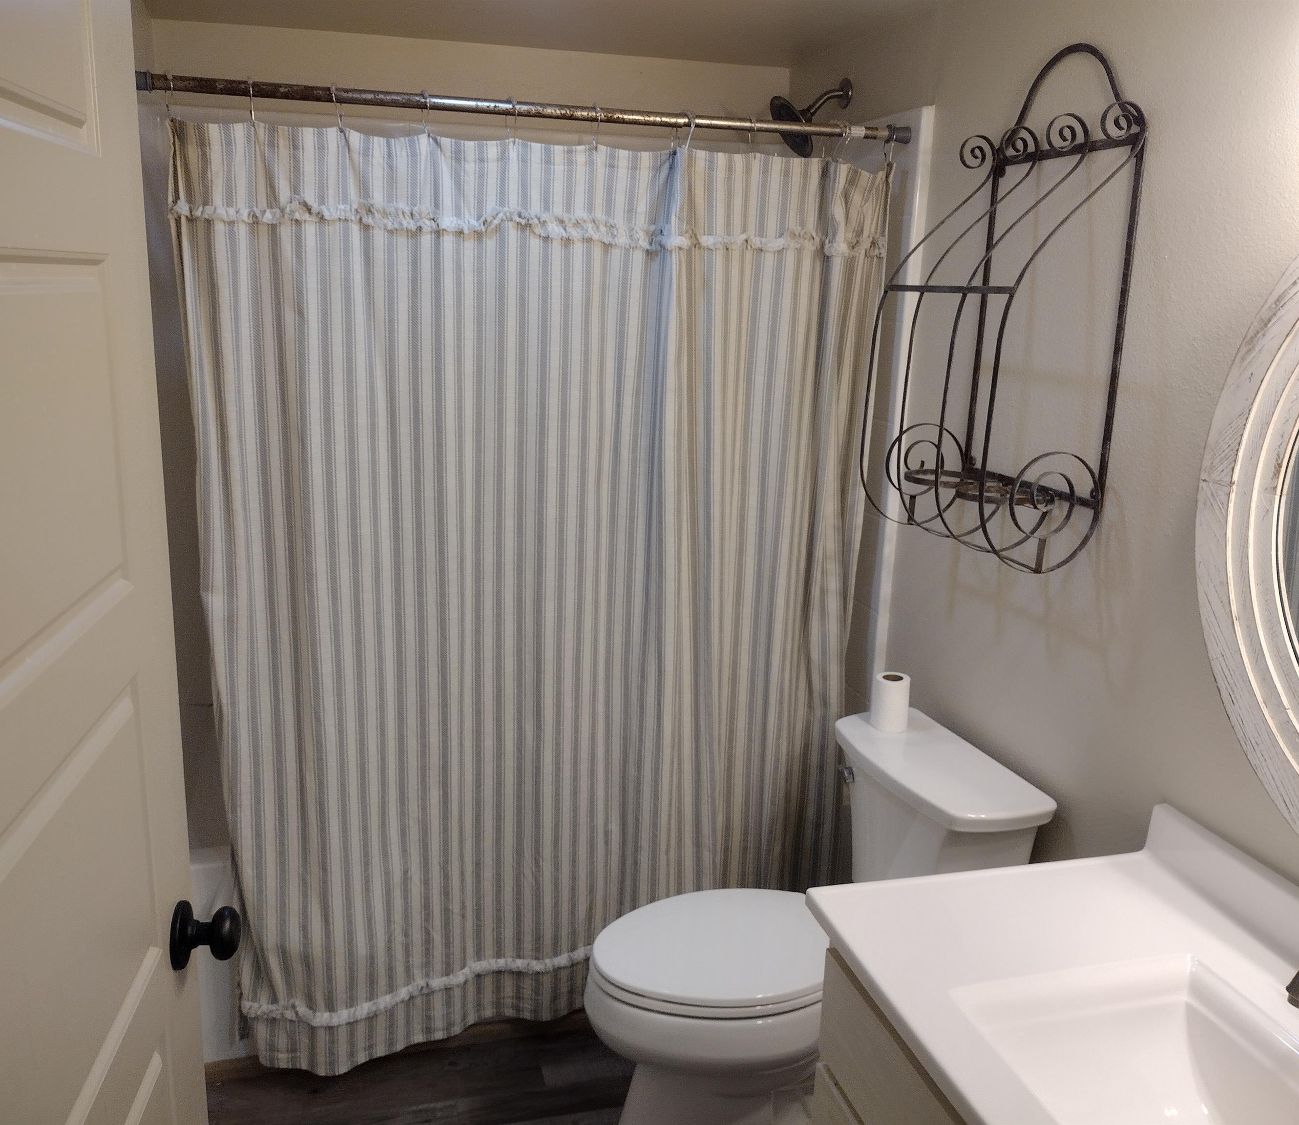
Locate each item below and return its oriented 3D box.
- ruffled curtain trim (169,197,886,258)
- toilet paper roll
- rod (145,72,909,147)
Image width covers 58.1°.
[{"bbox_3d":[-0.174,-0.643,2.244,1.395,0.070,0.080,-2,15,-15],"label":"ruffled curtain trim"},{"bbox_3d":[0.472,0.273,2.281,0.070,0.100,0.070,2,14,0],"label":"toilet paper roll"},{"bbox_3d":[-0.187,-0.852,2.208,1.505,0.037,0.037,-2,15,-15],"label":"rod"}]

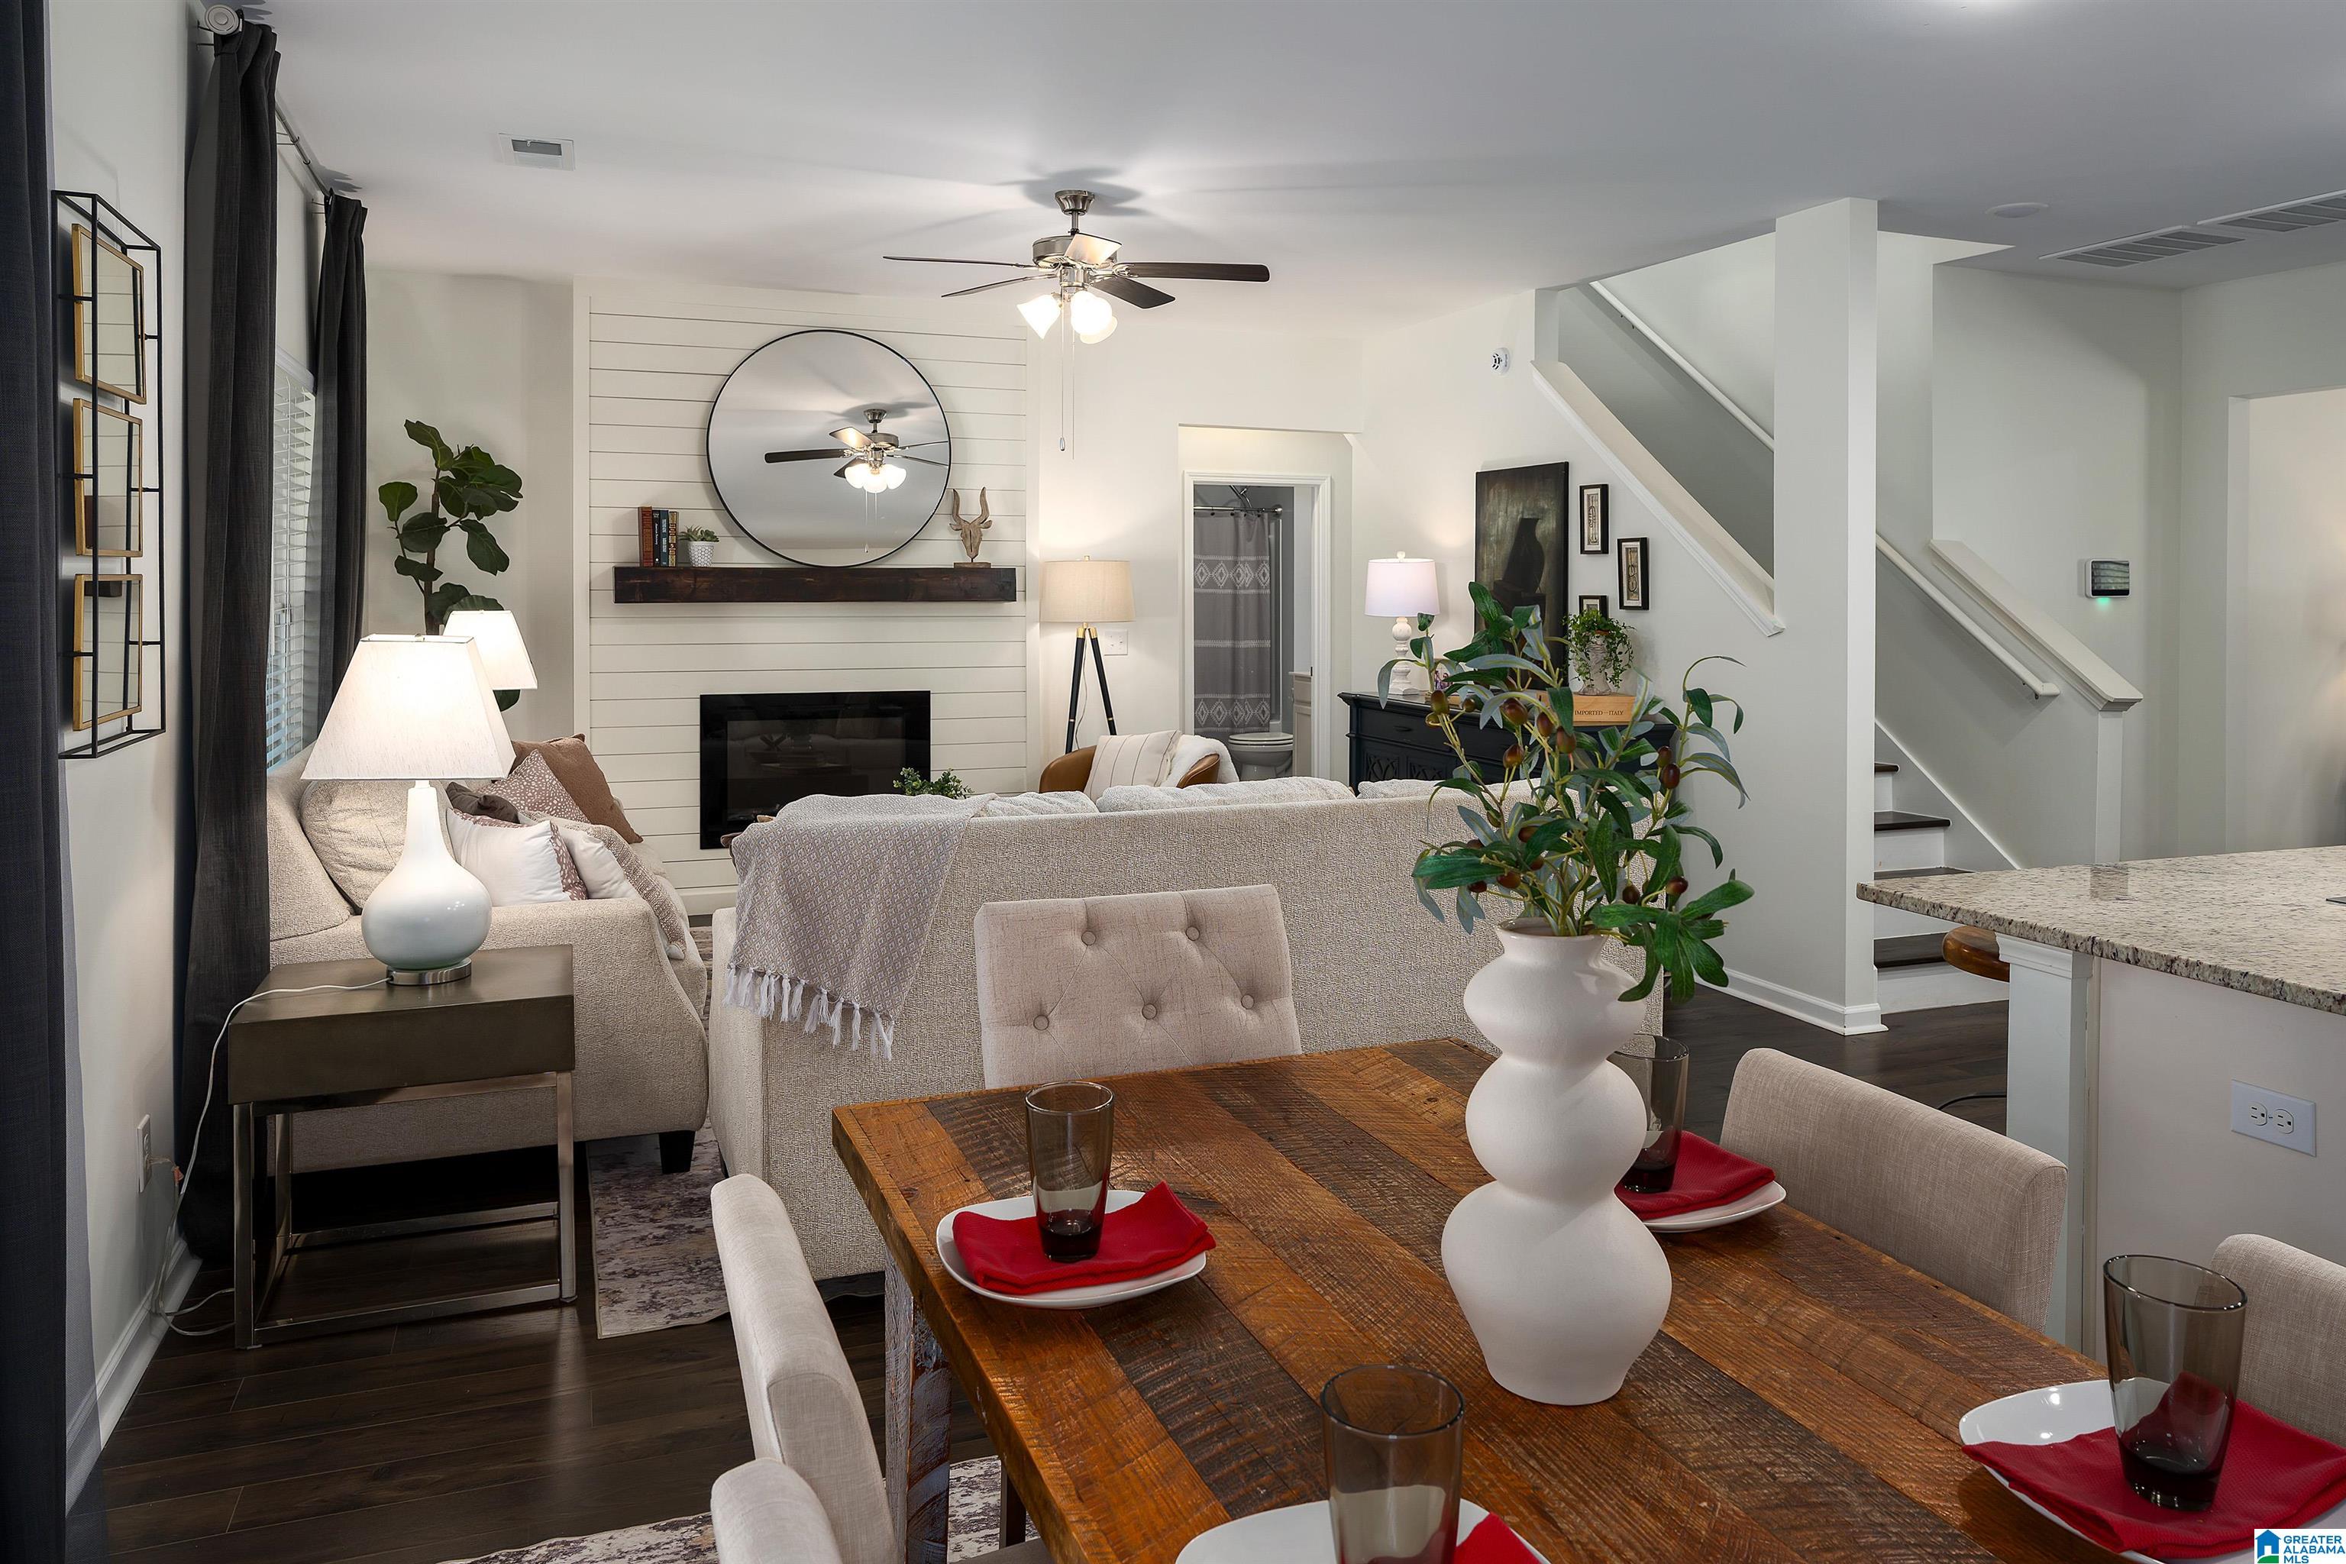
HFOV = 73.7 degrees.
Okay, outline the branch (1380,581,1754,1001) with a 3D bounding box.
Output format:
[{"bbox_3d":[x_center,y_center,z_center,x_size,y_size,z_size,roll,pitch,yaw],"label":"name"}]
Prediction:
[{"bbox_3d":[0.324,0.009,1.290,0.300,0.350,0.270,1,5,11],"label":"branch"}]

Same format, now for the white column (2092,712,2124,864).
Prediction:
[{"bbox_3d":[3.317,0.252,5.589,0.130,1.040,0.130,-2,4,-21],"label":"white column"}]

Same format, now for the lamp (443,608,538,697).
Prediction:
[{"bbox_3d":[-2.604,-0.255,5.900,0.380,0.735,0.380,-2,4,-21],"label":"lamp"}]

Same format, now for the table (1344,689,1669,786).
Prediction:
[{"bbox_3d":[1.344,0.160,6.680,0.450,0.960,1.920,-1,4,-20],"label":"table"}]

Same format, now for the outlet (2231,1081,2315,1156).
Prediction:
[{"bbox_3d":[1.514,0.461,2.146,0.008,0.071,0.115,-2,5,-20],"label":"outlet"}]

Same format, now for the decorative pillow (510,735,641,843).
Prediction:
[{"bbox_3d":[-2.150,0.038,5.450,0.480,0.470,0.150,-5,-28,-25],"label":"decorative pillow"}]

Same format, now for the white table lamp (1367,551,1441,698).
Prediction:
[{"bbox_3d":[1.084,-0.748,7.370,0.355,0.685,0.355,0,4,0],"label":"white table lamp"}]

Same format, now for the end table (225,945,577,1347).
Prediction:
[{"bbox_3d":[-1.571,0.716,3.254,0.605,0.605,0.495,-2,5,-20],"label":"end table"}]

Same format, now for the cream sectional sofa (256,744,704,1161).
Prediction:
[{"bbox_3d":[-1.987,0.390,4.700,1.020,0.980,2.100,-1,4,-20],"label":"cream sectional sofa"}]

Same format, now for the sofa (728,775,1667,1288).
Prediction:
[{"bbox_3d":[0.034,0.463,3.838,2.170,0.980,0.950,-2,5,-20],"label":"sofa"}]

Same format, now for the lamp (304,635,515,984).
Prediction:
[{"bbox_3d":[-1.639,0.052,3.390,0.380,0.735,0.380,-2,4,-21],"label":"lamp"}]

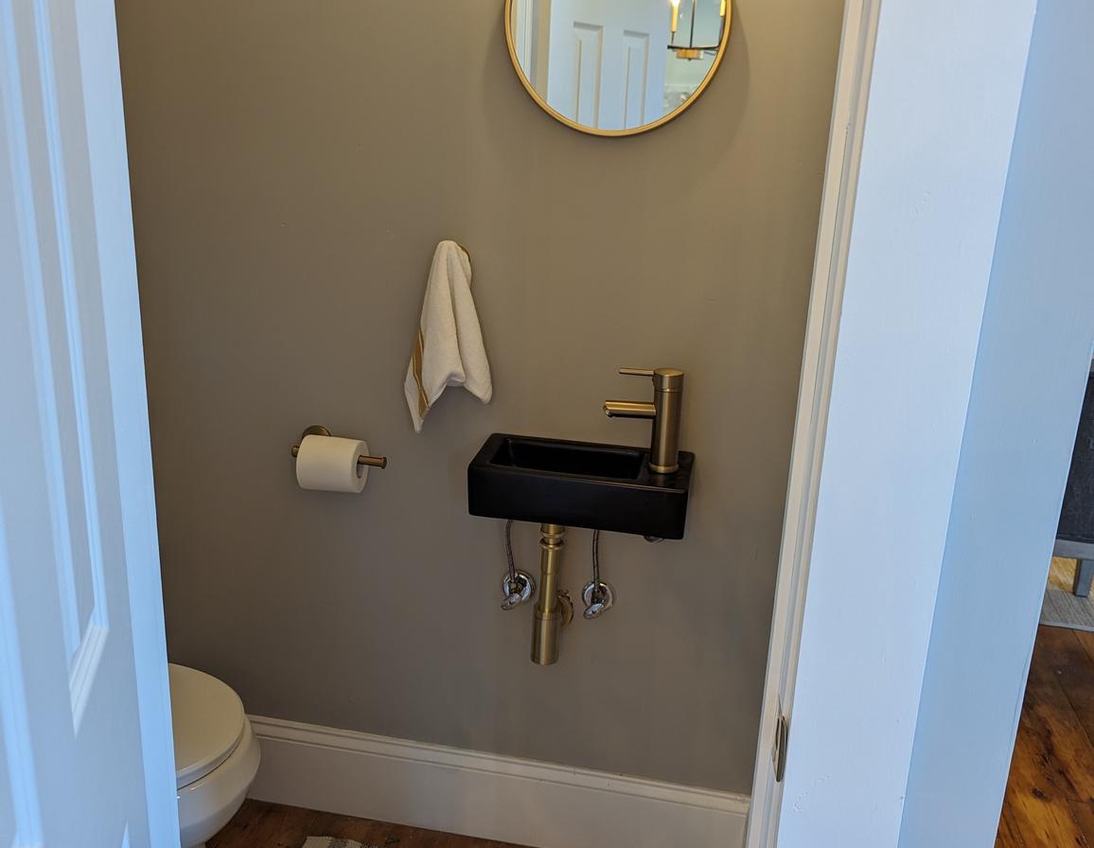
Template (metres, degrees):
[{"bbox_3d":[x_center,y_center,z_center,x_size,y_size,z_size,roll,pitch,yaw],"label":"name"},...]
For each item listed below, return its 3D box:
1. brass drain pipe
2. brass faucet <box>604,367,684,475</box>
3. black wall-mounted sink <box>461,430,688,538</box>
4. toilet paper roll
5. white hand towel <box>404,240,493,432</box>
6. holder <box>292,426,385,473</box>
[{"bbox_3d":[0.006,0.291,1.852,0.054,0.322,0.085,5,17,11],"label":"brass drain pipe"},{"bbox_3d":[0.161,-0.011,1.718,0.138,0.176,0.050,5,17,11],"label":"brass faucet"},{"bbox_3d":[0.065,0.105,1.776,0.370,0.091,0.191,5,17,11],"label":"black wall-mounted sink"},{"bbox_3d":[-0.395,0.075,1.875,0.104,0.100,0.100,5,17,11],"label":"toilet paper roll"},{"bbox_3d":[-0.176,-0.150,1.816,0.169,0.357,0.070,5,17,11],"label":"white hand towel"},{"bbox_3d":[-0.378,0.051,1.905,0.187,0.060,0.098,5,17,11],"label":"holder"}]

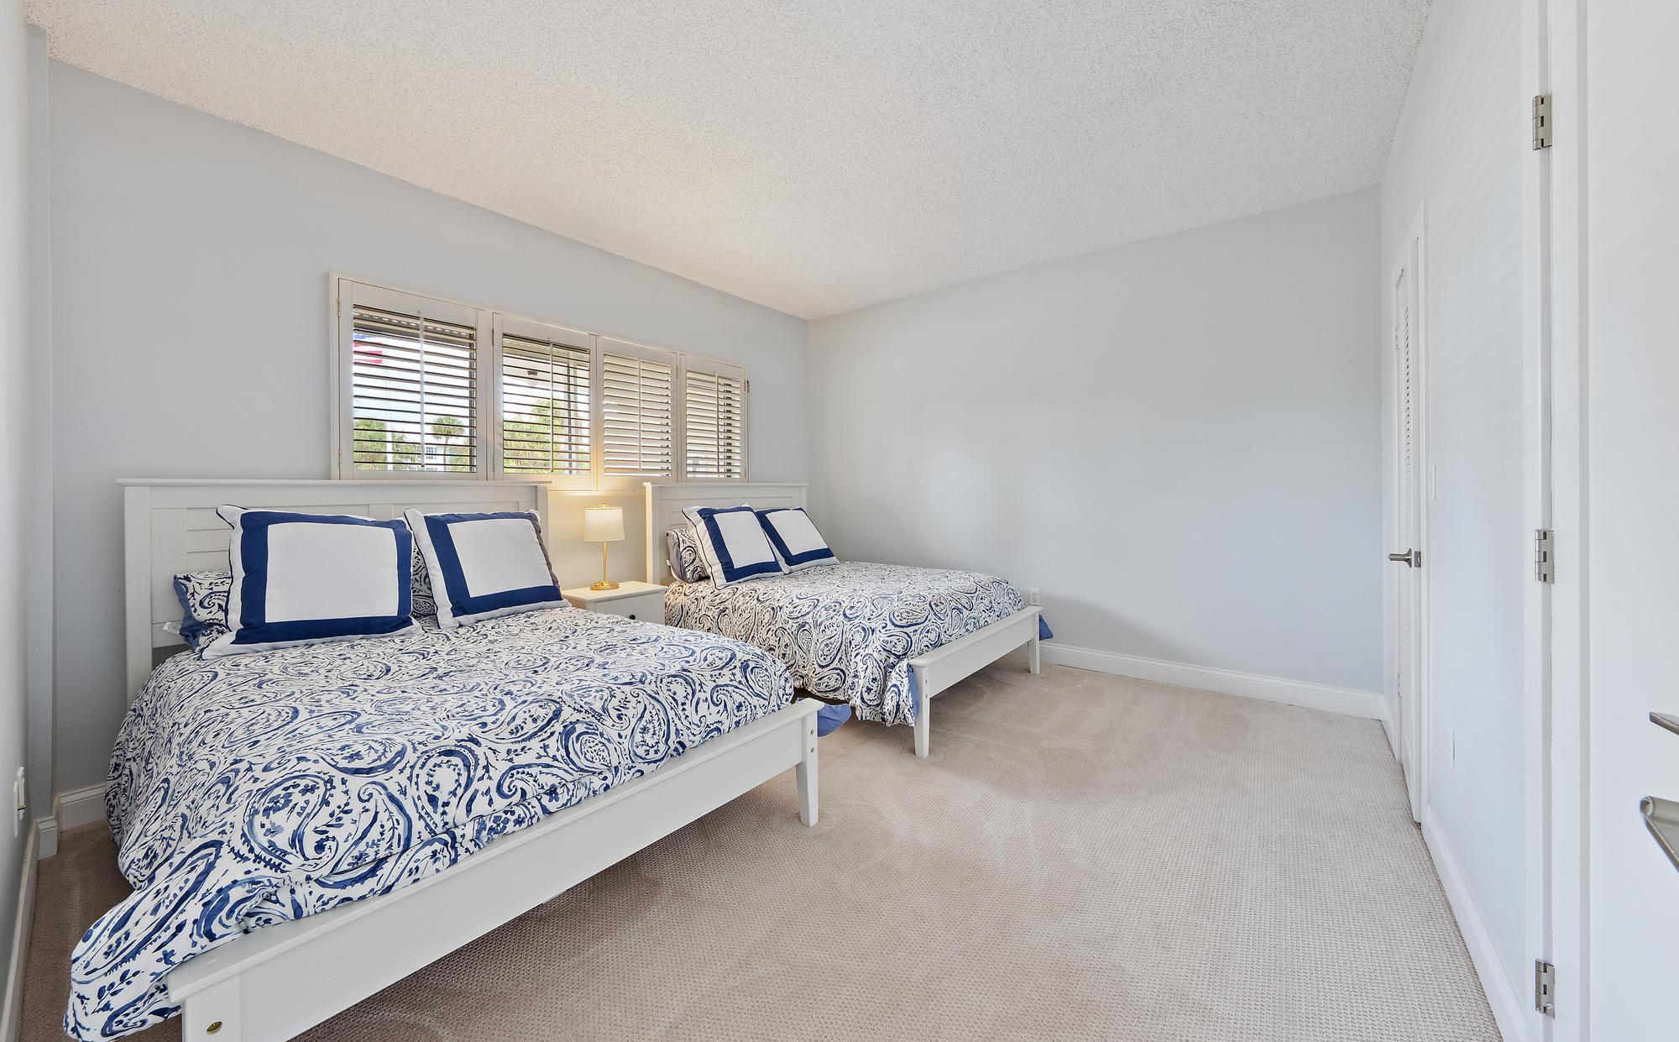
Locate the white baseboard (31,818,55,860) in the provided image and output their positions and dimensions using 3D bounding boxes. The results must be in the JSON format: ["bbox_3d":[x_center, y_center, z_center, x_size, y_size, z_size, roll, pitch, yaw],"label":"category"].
[{"bbox_3d":[-2.636,1.058,1.860,0.016,0.130,0.045,0,1,39],"label":"white baseboard"}]

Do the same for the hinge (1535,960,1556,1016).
[{"bbox_3d":[1.324,0.876,1.050,0.018,0.098,0.035,0,1,39],"label":"hinge"}]

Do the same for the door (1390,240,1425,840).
[{"bbox_3d":[2.193,0.022,2.164,0.042,2.030,0.610,0,1,39],"label":"door"}]

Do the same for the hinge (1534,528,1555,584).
[{"bbox_3d":[1.323,0.067,1.050,0.018,0.098,0.035,0,1,39],"label":"hinge"}]

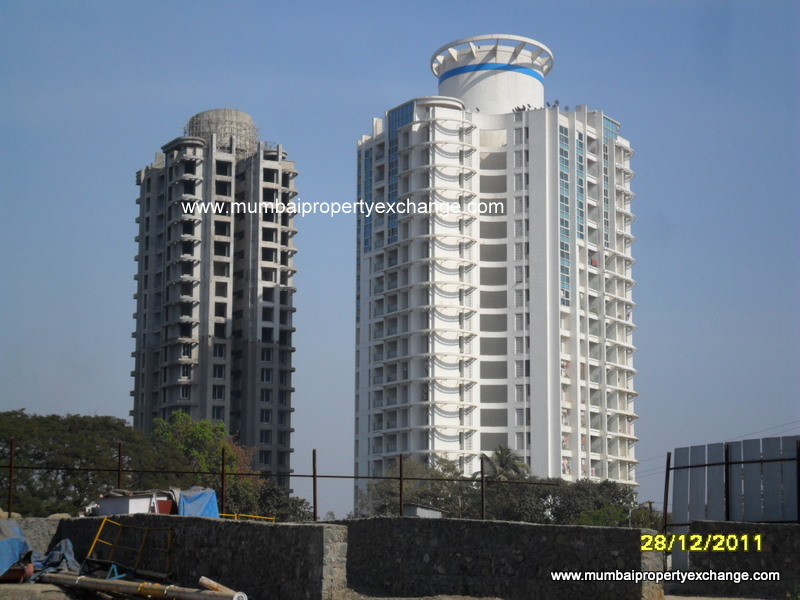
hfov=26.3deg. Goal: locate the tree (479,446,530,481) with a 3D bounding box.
[{"bbox_3d":[8.775,18.229,145.000,4.800,11.620,4.800,0,-9,0],"label":"tree"}]

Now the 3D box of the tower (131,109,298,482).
[{"bbox_3d":[-27.617,6.064,251.912,18.290,68.300,19.470,5,-10,-29],"label":"tower"}]

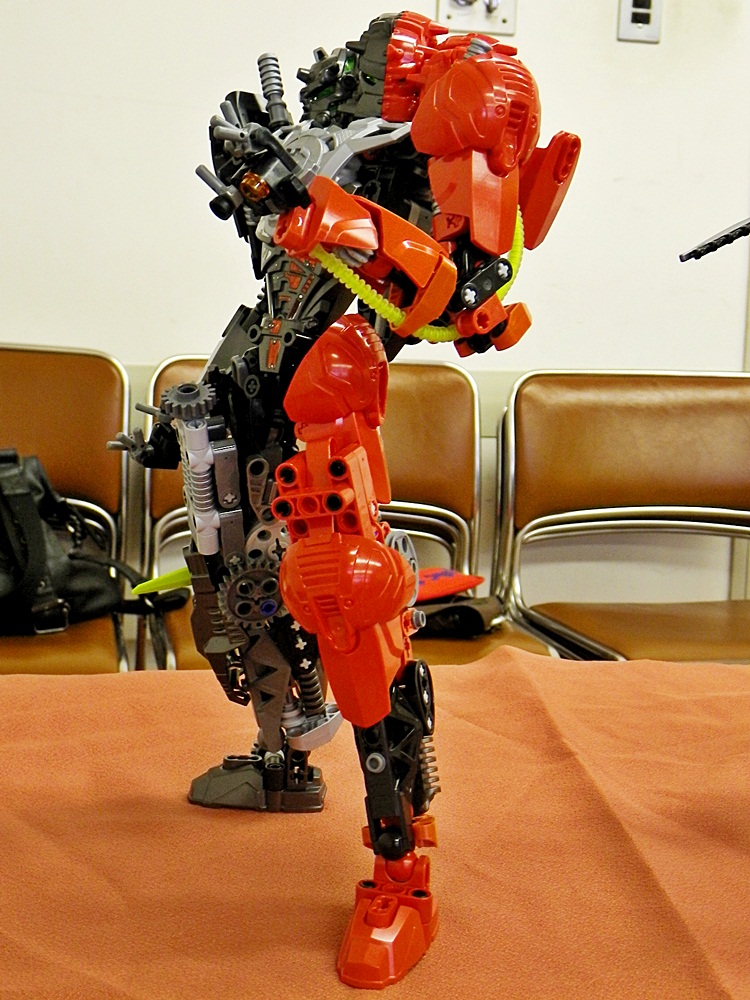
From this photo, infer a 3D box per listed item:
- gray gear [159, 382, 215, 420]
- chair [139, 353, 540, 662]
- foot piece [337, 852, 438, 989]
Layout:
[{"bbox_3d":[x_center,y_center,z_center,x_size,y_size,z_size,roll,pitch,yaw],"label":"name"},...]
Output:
[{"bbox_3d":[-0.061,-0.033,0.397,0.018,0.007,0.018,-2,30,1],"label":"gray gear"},{"bbox_3d":[-0.050,0.230,1.545,0.460,0.800,0.500,0,9,-10],"label":"chair"},{"bbox_3d":[0.005,0.119,0.355,0.026,0.024,0.048,4,9,17],"label":"foot piece"}]

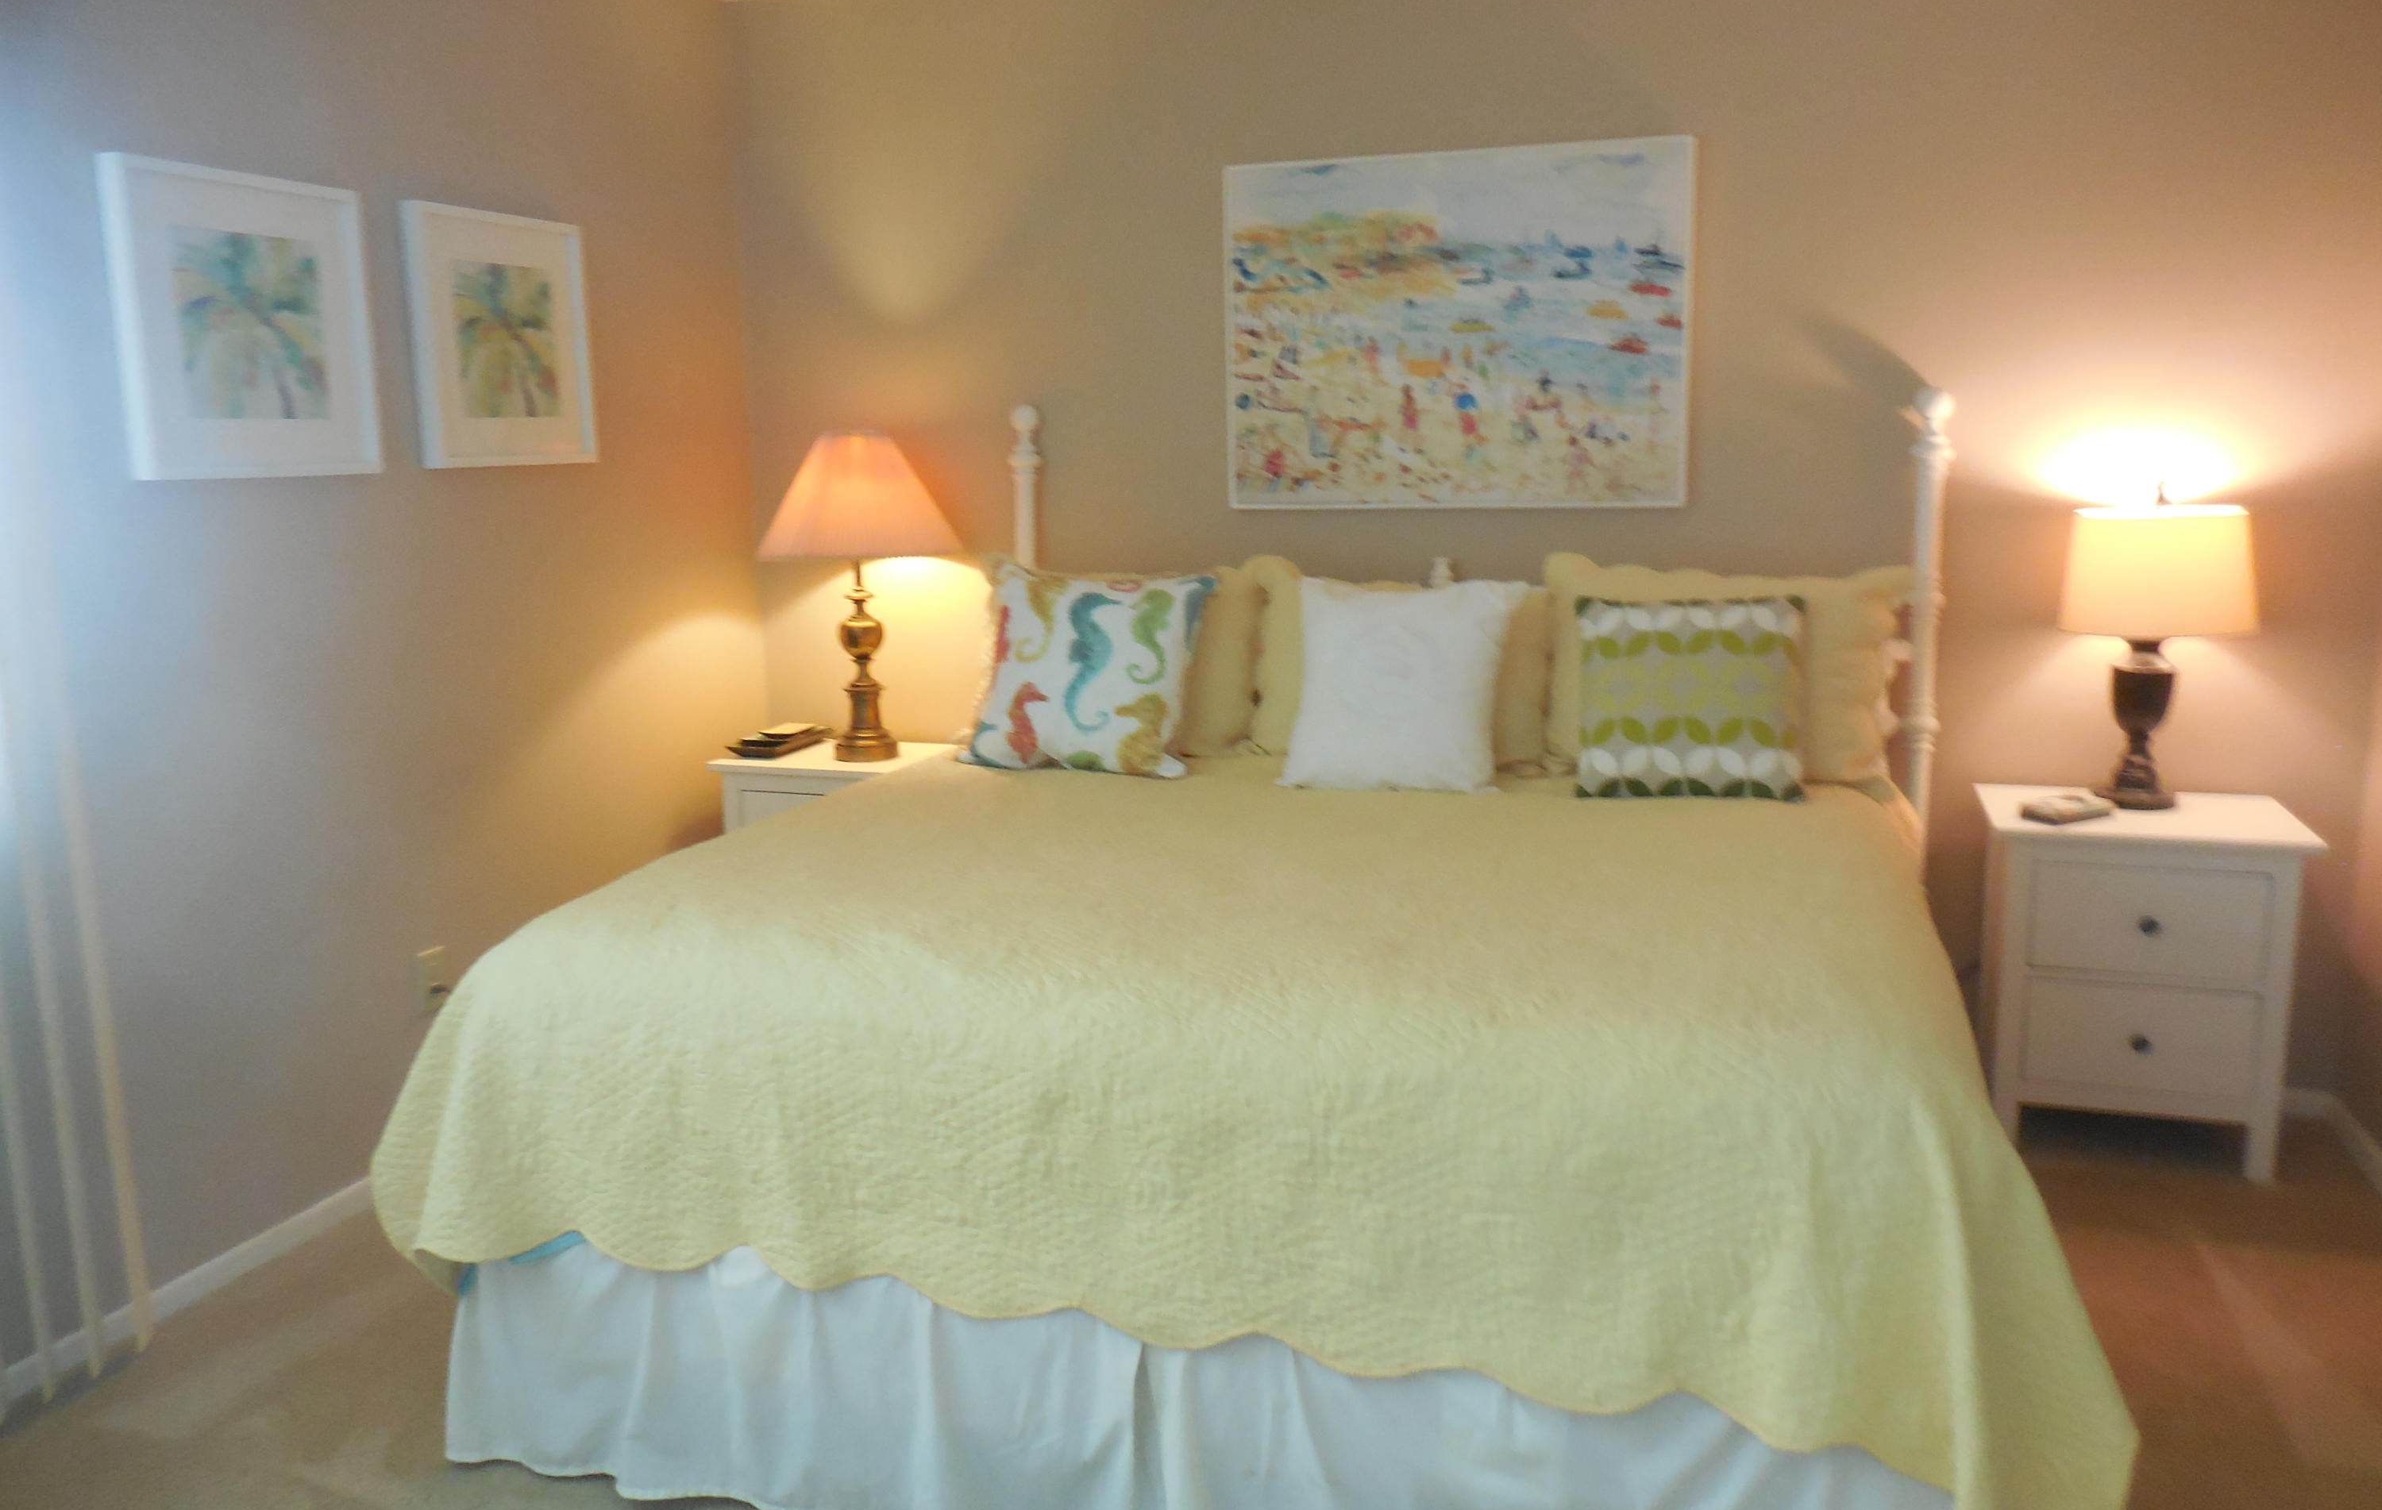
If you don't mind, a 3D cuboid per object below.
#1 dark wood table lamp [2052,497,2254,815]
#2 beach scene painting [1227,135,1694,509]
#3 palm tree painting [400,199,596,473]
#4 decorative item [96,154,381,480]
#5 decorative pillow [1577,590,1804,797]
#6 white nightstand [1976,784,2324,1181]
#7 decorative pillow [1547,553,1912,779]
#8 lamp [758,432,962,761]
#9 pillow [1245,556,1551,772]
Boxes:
[{"bbox_3d":[1.851,-0.193,3.311,0.336,0.603,0.336,3,11,18],"label":"dark wood table lamp"},{"bbox_3d":[0.571,-0.924,3.770,1.009,0.754,0.035,3,11,18],"label":"beach scene painting"},{"bbox_3d":[-1.379,-0.832,3.464,0.041,0.494,0.474,3,11,18],"label":"palm tree painting"},{"bbox_3d":[-1.573,-0.718,2.884,0.041,0.494,0.479,3,11,18],"label":"decorative item"},{"bbox_3d":[0.990,-0.115,3.388,0.430,0.415,0.138,1,-6,11],"label":"decorative pillow"},{"bbox_3d":[1.835,0.432,3.387,0.538,0.652,0.385,3,11,18],"label":"white nightstand"},{"bbox_3d":[1.093,-0.169,3.512,0.692,0.464,0.168,3,-4,18],"label":"decorative pillow"},{"bbox_3d":[-0.772,-0.372,4.046,0.464,0.766,0.464,-1,11,0],"label":"lamp"},{"bbox_3d":[0.460,-0.192,3.688,0.672,0.464,0.168,3,-4,18],"label":"pillow"}]

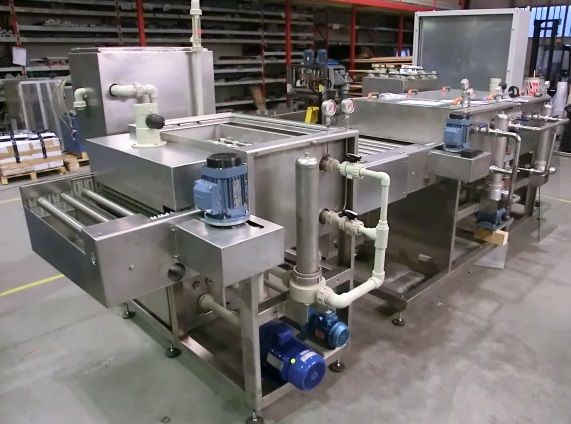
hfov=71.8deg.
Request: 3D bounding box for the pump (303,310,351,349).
[{"bbox_3d":[0.247,0.640,2.189,0.124,0.188,0.197,-18,26,-42],"label":"pump"}]

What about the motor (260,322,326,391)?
[{"bbox_3d":[0.029,0.716,1.965,0.169,0.235,0.300,-18,26,-42],"label":"motor"}]

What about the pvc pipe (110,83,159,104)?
[{"bbox_3d":[-0.713,-0.551,1.846,0.057,0.086,0.418,-18,26,-42],"label":"pvc pipe"}]

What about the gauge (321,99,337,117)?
[{"bbox_3d":[0.190,-0.458,1.727,0.067,0.071,0.032,-18,26,-42],"label":"gauge"}]

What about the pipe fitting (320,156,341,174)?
[{"bbox_3d":[0.199,-0.204,1.745,0.057,0.060,0.098,-18,26,-42],"label":"pipe fitting"}]

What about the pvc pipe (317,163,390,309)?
[{"bbox_3d":[0.239,0.089,1.625,0.314,0.494,0.226,-18,26,-42],"label":"pvc pipe"}]

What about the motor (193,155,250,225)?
[{"bbox_3d":[-0.208,-0.076,1.314,0.160,0.215,0.183,14,23,39],"label":"motor"}]

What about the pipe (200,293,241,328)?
[{"bbox_3d":[-0.358,0.568,2.253,0.067,0.071,0.350,-18,26,-42],"label":"pipe"}]

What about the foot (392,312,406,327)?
[{"bbox_3d":[0.741,0.676,2.555,0.083,0.069,0.082,-18,26,-42],"label":"foot"}]

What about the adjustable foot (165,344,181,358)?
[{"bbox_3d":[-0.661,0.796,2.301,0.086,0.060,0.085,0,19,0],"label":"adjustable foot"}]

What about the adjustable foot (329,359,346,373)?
[{"bbox_3d":[0.290,0.837,2.196,0.086,0.060,0.085,0,19,0],"label":"adjustable foot"}]

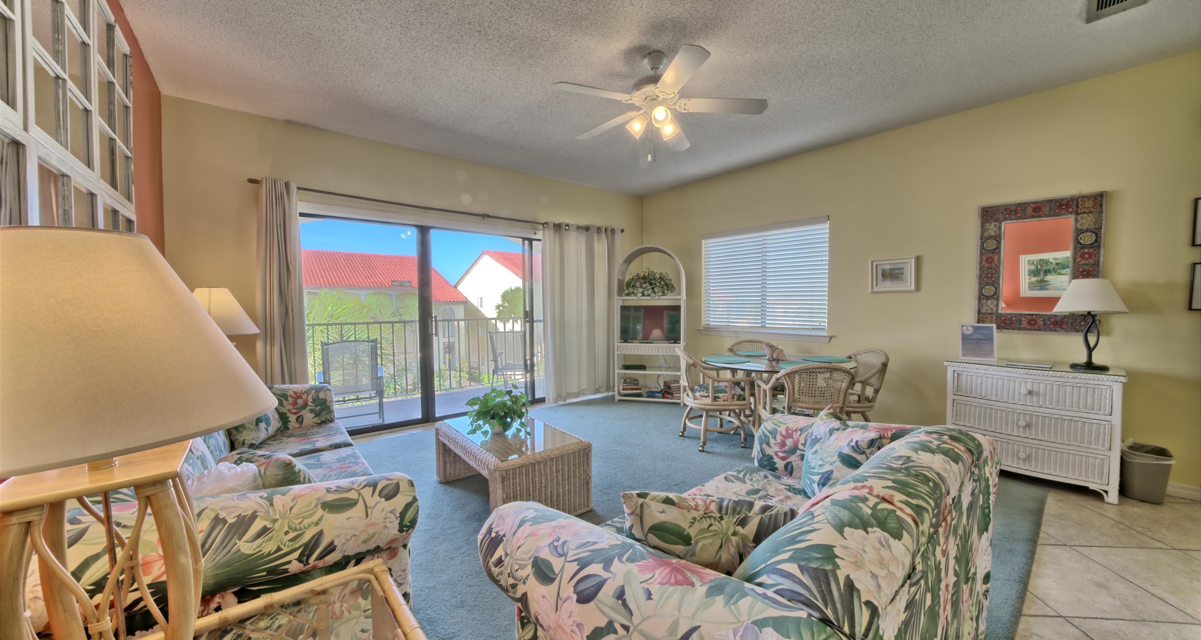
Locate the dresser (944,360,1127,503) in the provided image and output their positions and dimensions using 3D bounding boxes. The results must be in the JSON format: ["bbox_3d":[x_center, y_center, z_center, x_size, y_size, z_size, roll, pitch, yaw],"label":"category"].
[{"bbox_3d":[3.039,0.706,2.854,0.410,0.775,0.830,-3,4,-39],"label":"dresser"}]

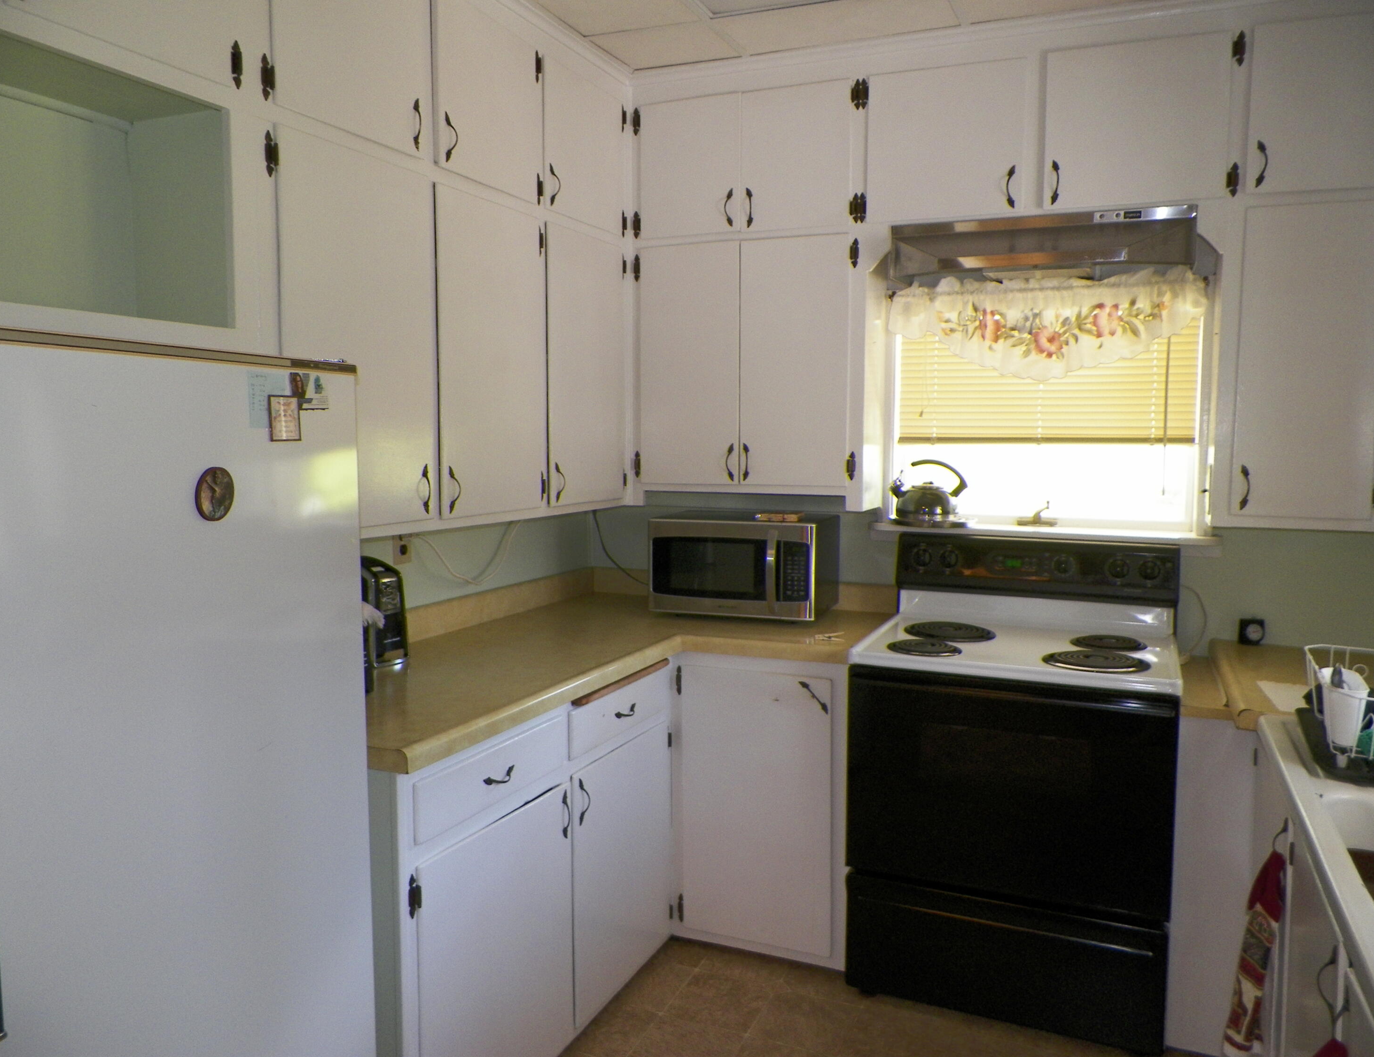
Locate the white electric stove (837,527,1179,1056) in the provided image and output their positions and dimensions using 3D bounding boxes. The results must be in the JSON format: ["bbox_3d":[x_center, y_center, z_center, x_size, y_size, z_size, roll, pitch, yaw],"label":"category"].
[{"bbox_3d":[0.878,0.632,2.720,0.762,1.160,0.645,3,6,25],"label":"white electric stove"}]

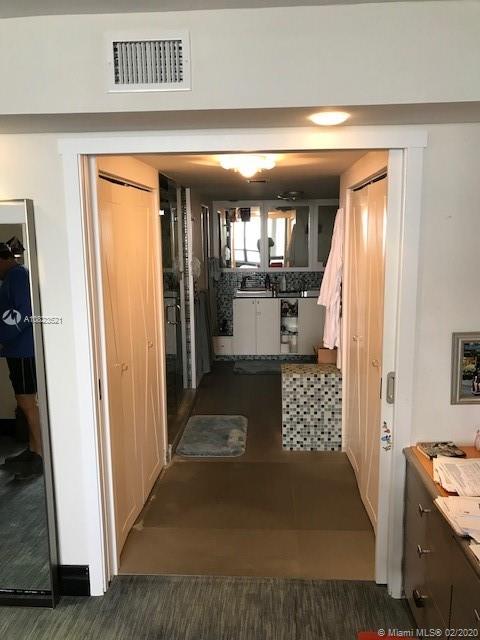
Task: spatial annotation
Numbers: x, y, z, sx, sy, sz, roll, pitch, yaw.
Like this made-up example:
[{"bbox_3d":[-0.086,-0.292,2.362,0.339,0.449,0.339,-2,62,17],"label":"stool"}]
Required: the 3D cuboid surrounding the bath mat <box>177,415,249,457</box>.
[{"bbox_3d":[-0.219,0.973,4.476,0.500,0.020,0.900,0,9,3],"label":"bath mat"}]

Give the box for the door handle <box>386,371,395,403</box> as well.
[{"bbox_3d":[0.688,0.312,2.362,0.042,0.142,0.020,0,9,3],"label":"door handle"}]

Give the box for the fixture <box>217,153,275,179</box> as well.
[{"bbox_3d":[0.042,-0.873,2.950,0.325,0.124,0.325,0,9,3],"label":"fixture"}]

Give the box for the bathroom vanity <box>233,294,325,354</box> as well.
[{"bbox_3d":[0.573,0.064,7.146,1.345,0.850,0.560,0,9,3],"label":"bathroom vanity"}]

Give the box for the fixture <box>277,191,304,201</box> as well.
[{"bbox_3d":[0.542,-1.335,5.554,0.310,0.092,0.310,0,9,3],"label":"fixture"}]

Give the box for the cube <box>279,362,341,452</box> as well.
[{"bbox_3d":[0.577,0.701,4.215,0.463,0.623,0.340,0,9,3],"label":"cube"}]

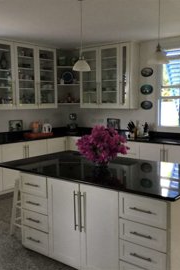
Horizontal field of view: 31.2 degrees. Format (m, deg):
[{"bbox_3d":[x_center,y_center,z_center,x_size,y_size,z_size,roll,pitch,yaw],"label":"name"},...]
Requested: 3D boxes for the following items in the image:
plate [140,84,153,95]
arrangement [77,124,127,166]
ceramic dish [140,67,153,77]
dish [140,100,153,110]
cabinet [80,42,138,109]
[{"bbox_3d":[1.061,-0.834,5.991,0.250,0.185,0.030,4,8,39],"label":"plate"},{"bbox_3d":[0.126,0.110,3.371,0.530,0.439,0.510,-1,6,0],"label":"arrangement"},{"bbox_3d":[1.091,-1.183,6.112,0.259,0.176,0.030,4,8,39],"label":"ceramic dish"},{"bbox_3d":[1.095,-0.563,6.177,0.256,0.168,0.030,4,8,39],"label":"dish"},{"bbox_3d":[0.385,-1.151,6.527,1.254,1.238,0.301,4,8,39],"label":"cabinet"}]

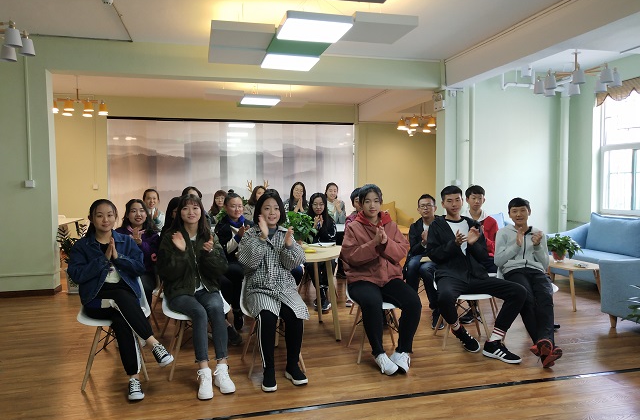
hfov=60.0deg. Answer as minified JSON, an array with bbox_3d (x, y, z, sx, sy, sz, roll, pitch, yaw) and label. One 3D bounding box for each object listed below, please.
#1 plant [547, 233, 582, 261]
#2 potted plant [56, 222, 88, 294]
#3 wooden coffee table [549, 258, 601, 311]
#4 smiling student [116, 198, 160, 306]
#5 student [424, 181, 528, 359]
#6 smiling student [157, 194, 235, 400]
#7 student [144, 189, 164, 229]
[{"bbox_3d":[2.684,0.406,6.147,0.380,0.340,0.370,-1,3,0],"label":"plant"},{"bbox_3d":[-2.965,0.567,6.865,0.500,0.880,0.480,-1,4,-12],"label":"potted plant"},{"bbox_3d":[2.680,0.799,6.200,0.550,0.425,0.950,-1,3,-16],"label":"wooden coffee table"},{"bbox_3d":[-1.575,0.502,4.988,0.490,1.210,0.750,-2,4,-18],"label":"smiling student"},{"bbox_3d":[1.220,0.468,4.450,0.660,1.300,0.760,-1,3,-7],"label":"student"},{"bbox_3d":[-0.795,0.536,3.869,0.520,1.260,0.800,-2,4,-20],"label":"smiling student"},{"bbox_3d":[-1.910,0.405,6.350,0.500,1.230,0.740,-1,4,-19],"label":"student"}]

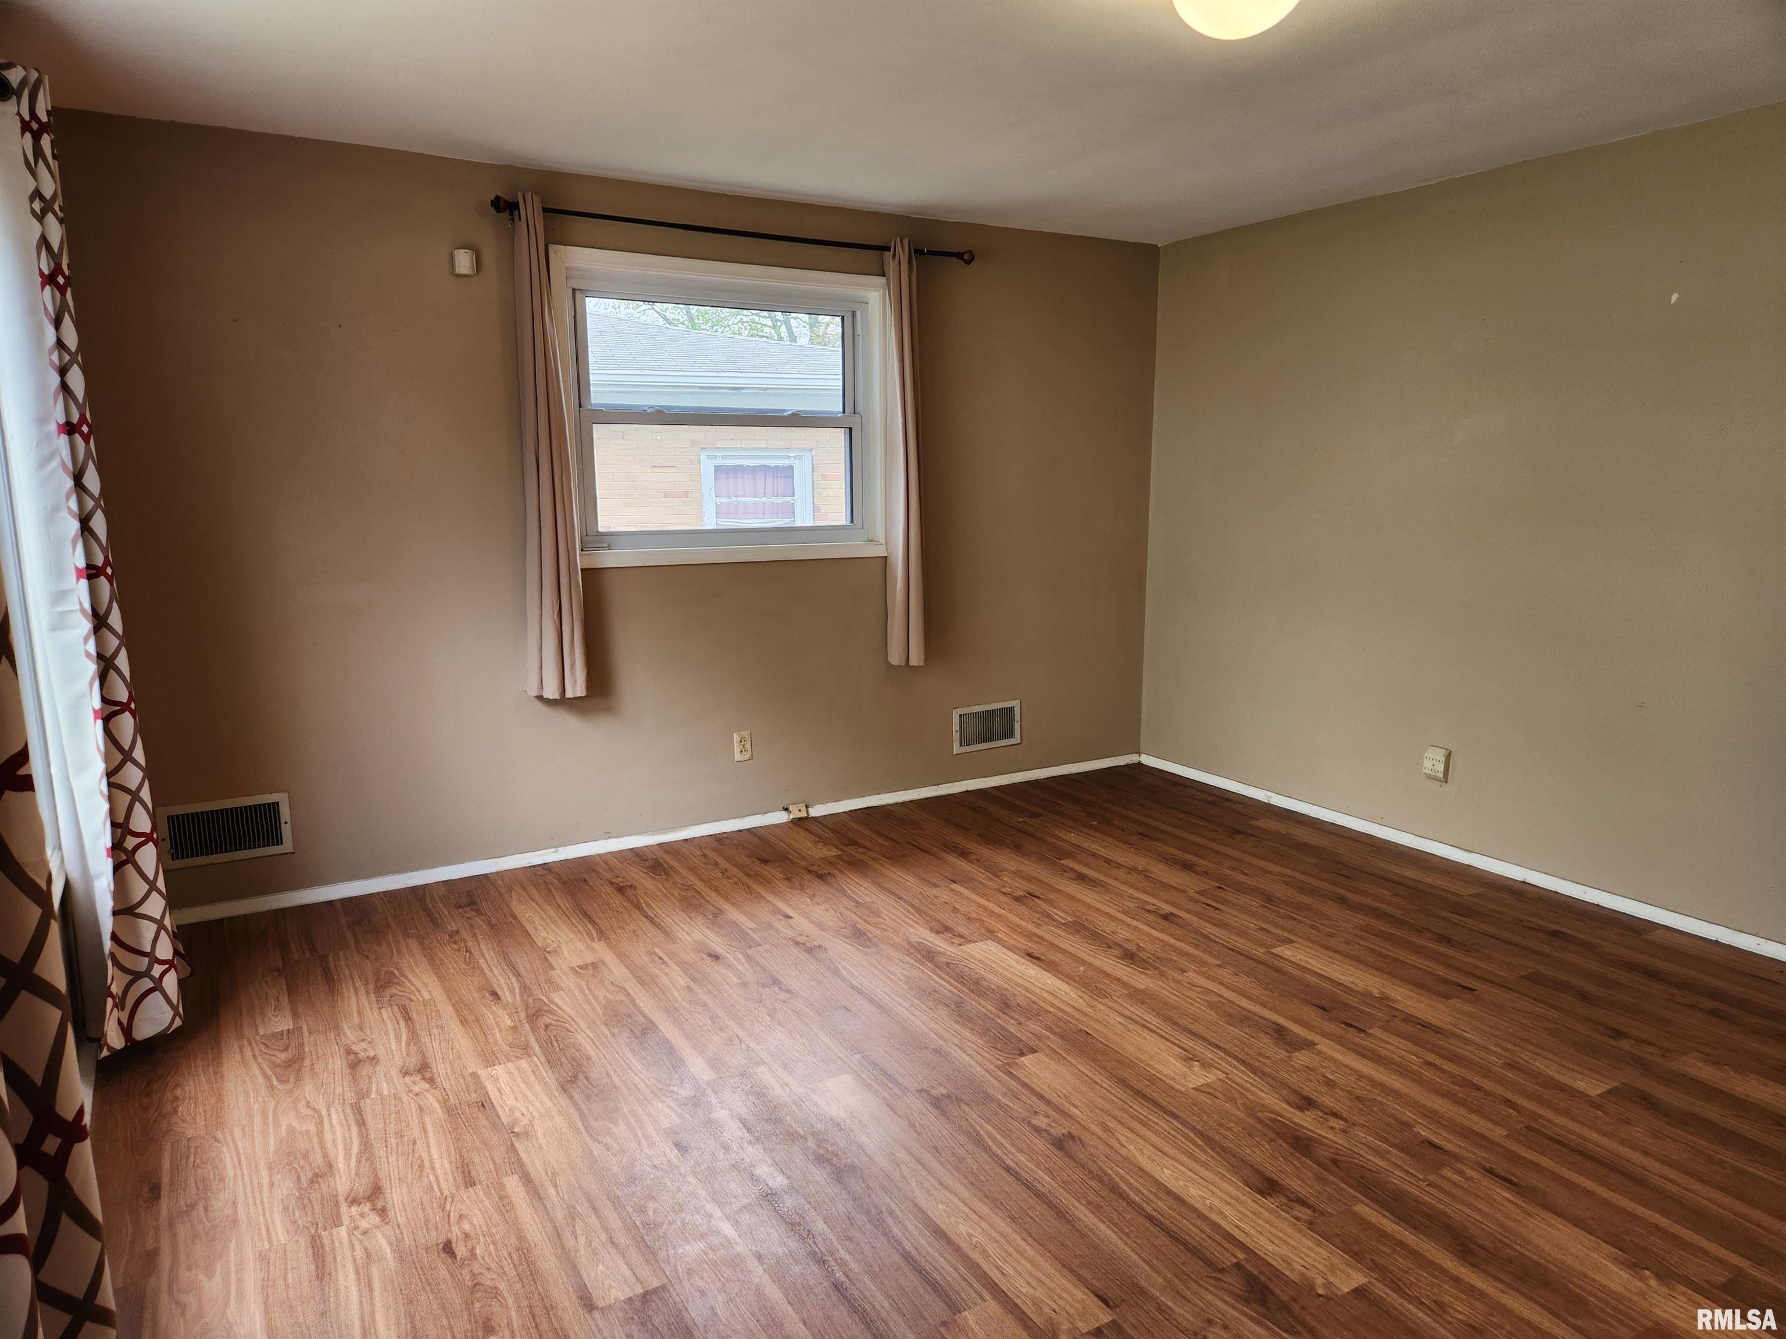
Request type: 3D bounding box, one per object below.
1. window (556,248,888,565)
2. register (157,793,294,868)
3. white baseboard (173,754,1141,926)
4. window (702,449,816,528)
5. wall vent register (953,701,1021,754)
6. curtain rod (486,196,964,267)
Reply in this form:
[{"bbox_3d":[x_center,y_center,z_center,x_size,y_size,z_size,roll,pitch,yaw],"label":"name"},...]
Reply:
[{"bbox_3d":[-0.603,-0.966,4.520,1.359,1.117,0.110,-6,11,-30],"label":"window"},{"bbox_3d":[-2.139,0.521,3.815,0.363,0.203,0.022,-6,11,-30],"label":"register"},{"bbox_3d":[-0.575,0.616,4.765,4.168,0.056,0.016,-6,11,-30],"label":"white baseboard"},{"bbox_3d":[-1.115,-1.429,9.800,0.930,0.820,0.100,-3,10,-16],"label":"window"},{"bbox_3d":[0.426,0.258,5.309,0.363,0.203,0.022,-6,11,-30],"label":"wall vent register"},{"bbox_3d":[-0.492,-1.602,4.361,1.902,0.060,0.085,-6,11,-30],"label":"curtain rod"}]

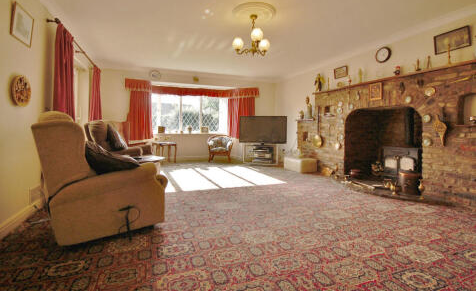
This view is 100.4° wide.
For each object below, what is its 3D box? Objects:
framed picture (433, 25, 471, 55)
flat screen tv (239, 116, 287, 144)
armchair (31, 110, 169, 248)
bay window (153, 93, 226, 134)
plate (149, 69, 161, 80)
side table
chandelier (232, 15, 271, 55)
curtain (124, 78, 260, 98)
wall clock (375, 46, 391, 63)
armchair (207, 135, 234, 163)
[{"bbox_3d":[2.644,-1.294,2.450,0.025,0.240,0.320,-4,6,-25],"label":"framed picture"},{"bbox_3d":[0.611,-0.371,4.750,1.140,0.670,0.090,0,5,12],"label":"flat screen tv"},{"bbox_3d":[-1.273,0.206,2.043,0.920,1.050,0.830,-4,6,-25],"label":"armchair"},{"bbox_3d":[-1.385,-0.882,5.550,2.100,1.180,0.400,-4,6,-22],"label":"bay window"},{"bbox_3d":[-1.909,-1.622,4.550,0.250,0.250,0.030,-4,6,-22],"label":"plate"},{"bbox_3d":[-1.896,0.187,5.150,0.580,0.500,0.420,-4,6,-22],"label":"side table"},{"bbox_3d":[0.170,-1.399,2.500,0.480,0.520,0.480,-2,5,0],"label":"chandelier"},{"bbox_3d":[-0.993,-1.423,5.161,3.300,0.300,0.600,-4,6,-22],"label":"curtain"},{"bbox_3d":[2.300,-1.441,3.150,0.040,0.250,0.250,-4,6,-25],"label":"wall clock"},{"bbox_3d":[-0.459,0.105,5.200,0.660,0.720,0.620,-2,5,0],"label":"armchair"}]

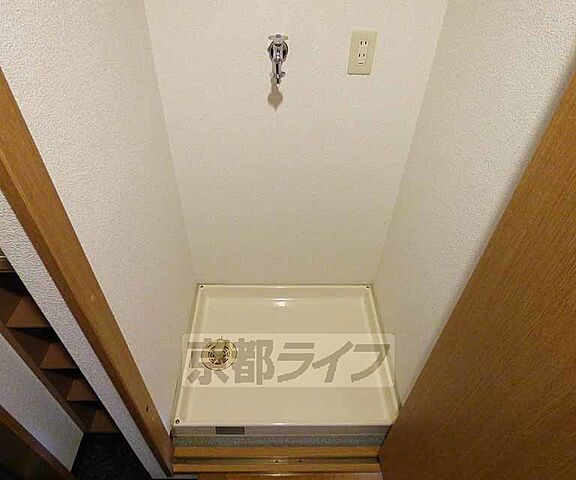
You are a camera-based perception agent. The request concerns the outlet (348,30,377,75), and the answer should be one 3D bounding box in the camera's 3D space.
[{"bbox_3d":[0.220,-0.554,1.029,0.070,0.120,0.012,1,38,-2],"label":"outlet"}]

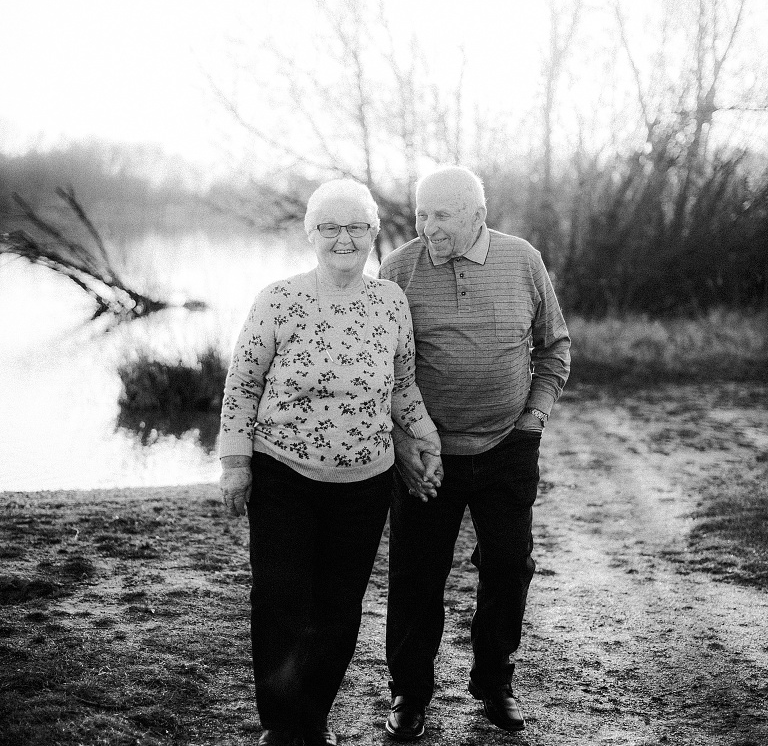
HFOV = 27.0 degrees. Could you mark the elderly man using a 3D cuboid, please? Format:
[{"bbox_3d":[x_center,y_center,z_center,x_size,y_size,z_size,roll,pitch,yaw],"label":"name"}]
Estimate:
[{"bbox_3d":[0.264,0.201,4.657,0.540,1.630,0.440,0,6,2],"label":"elderly man"}]

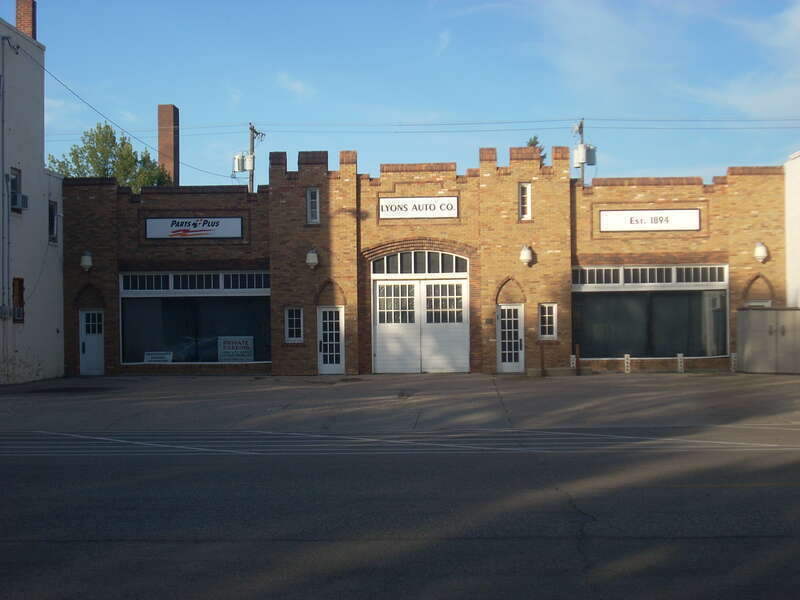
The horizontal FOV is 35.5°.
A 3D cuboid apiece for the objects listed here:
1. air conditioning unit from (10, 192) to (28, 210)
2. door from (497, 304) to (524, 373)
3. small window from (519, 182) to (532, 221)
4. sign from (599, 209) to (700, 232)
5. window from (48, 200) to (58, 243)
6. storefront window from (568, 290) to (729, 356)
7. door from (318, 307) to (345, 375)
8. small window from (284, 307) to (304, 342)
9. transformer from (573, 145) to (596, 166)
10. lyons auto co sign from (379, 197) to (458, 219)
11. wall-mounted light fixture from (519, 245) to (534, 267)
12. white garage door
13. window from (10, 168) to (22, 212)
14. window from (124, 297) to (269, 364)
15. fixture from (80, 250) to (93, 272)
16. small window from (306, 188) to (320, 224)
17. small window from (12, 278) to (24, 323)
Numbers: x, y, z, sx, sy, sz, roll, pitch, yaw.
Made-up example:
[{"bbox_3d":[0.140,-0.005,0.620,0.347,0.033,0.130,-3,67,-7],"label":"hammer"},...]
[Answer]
[{"bbox_3d":[-11.135,-2.880,36.472,0.430,0.420,0.580,-1,-1,3],"label":"air conditioning unit"},{"bbox_3d":[3.501,1.221,39.463,0.878,2.157,0.120,-1,-1,3],"label":"door"},{"bbox_3d":[3.959,-3.100,39.462,0.412,1.160,0.120,-1,-1,3],"label":"small window"},{"bbox_3d":[7.894,-2.503,39.359,3.156,0.685,0.120,-1,-1,3],"label":"sign"},{"bbox_3d":[-10.970,-2.486,39.522,0.120,1.314,0.913,-1,-1,3],"label":"window"},{"bbox_3d":[7.913,0.768,39.462,4.871,2.118,0.120,-1,-1,3],"label":"storefront window"},{"bbox_3d":[-2.190,1.285,39.780,0.864,2.167,0.100,-1,-1,3],"label":"door"},{"bbox_3d":[-3.370,0.811,39.854,0.610,1.123,0.120,-1,-1,3],"label":"small window"},{"bbox_3d":[9.042,-7.038,61.000,1.149,1.075,0.950,-1,-1,3],"label":"transformer"},{"bbox_3d":[0.601,-2.931,39.759,2.541,0.670,0.120,-1,-1,3],"label":"lyons auto co sign"},{"bbox_3d":[3.954,-1.385,39.118,0.384,0.658,0.420,-1,-1,3],"label":"wall-mounted light fixture"},{"bbox_3d":[0.674,0.831,40.001,3.091,3.005,0.150,-1,-1,3],"label":"white garage door"},{"bbox_3d":[-11.300,-3.193,36.537,0.150,1.298,0.837,-1,-1,3],"label":"window"},{"bbox_3d":[-6.589,0.966,40.242,4.897,2.144,0.120,-1,-1,3],"label":"window"},{"bbox_3d":[-10.093,-1.263,40.229,0.400,0.709,0.420,-1,-1,3],"label":"fixture"},{"bbox_3d":[-2.753,-2.981,39.791,0.439,1.149,0.120,-1,-1,3],"label":"small window"},{"bbox_3d":[-11.256,0.035,36.652,0.150,1.330,0.891,-1,-1,3],"label":"small window"}]

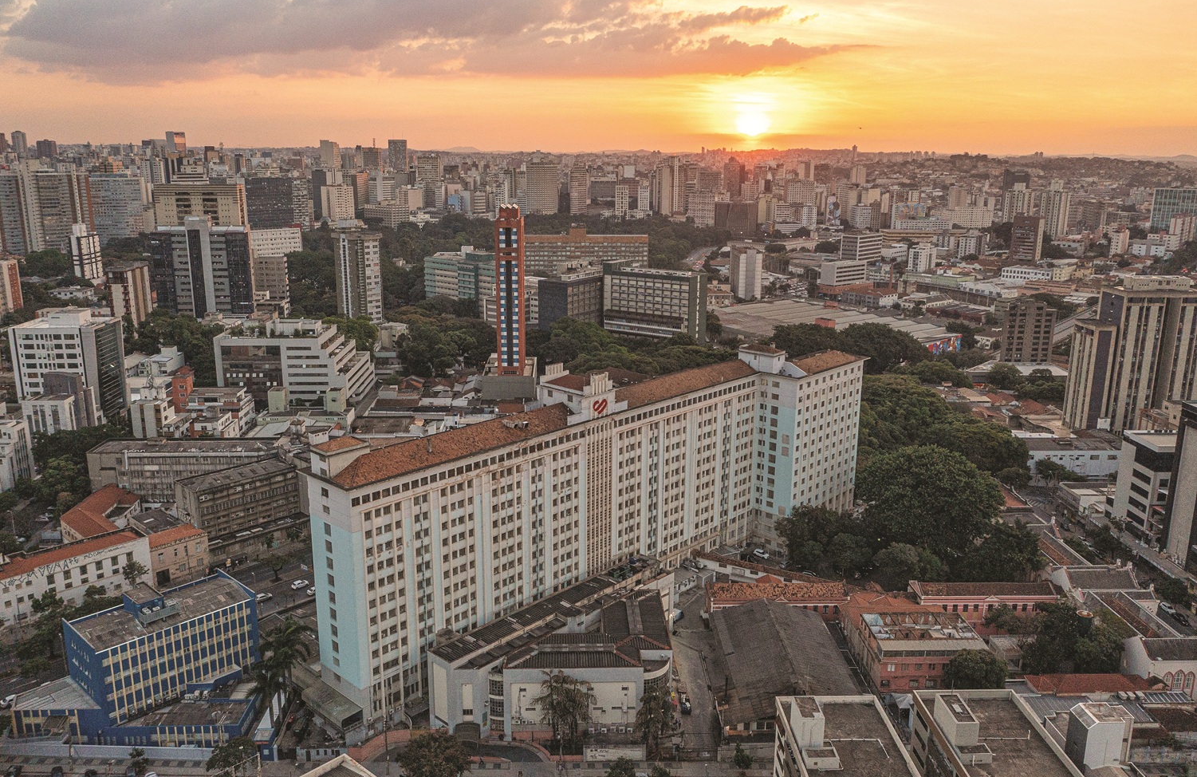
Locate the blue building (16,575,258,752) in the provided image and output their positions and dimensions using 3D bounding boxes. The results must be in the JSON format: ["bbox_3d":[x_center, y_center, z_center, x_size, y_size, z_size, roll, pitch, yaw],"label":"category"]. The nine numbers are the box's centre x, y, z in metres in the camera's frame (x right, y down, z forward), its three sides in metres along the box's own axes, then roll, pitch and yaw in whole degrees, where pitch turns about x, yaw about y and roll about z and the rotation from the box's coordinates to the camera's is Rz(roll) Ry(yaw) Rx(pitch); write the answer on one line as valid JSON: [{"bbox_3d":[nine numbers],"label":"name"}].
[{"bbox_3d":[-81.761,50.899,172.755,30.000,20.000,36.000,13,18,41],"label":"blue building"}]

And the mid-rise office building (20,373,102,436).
[{"bbox_3d":[-169.271,7.571,293.656,16.500,22.500,13.500,1,14,5],"label":"mid-rise office building"}]

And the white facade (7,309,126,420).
[{"bbox_3d":[-188.489,-8.986,332.132,30.000,35.270,21.000,-1,14,-4],"label":"white facade"}]

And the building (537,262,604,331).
[{"bbox_3d":[-12.855,-41.073,483.156,17.600,36.500,37.300,9,16,31],"label":"building"}]

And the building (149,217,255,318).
[{"bbox_3d":[-203.530,-62.570,481.720,49.000,50.250,12.000,0,14,-2],"label":"building"}]

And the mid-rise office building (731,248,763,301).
[{"bbox_3d":[110.750,-85.036,697.559,18.000,38.950,20.000,-1,14,-6],"label":"mid-rise office building"}]

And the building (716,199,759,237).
[{"bbox_3d":[195.371,-239.152,1328.424,60.000,55.480,25.000,0,14,-2],"label":"building"}]

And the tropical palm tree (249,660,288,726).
[{"bbox_3d":[-62.073,57.672,175.400,6.200,12.200,6.000,0,14,0],"label":"tropical palm tree"}]

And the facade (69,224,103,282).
[{"bbox_3d":[-346.890,-91.800,628.460,8.000,37.060,20.500,0,14,-1],"label":"facade"}]

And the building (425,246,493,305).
[{"bbox_3d":[-78.540,-65.540,572.320,71.000,36.810,18.000,14,19,43],"label":"building"}]

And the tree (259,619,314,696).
[{"bbox_3d":[-57.924,50.465,173.040,8.300,18.000,8.300,0,14,-2],"label":"tree"}]

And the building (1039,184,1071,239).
[{"bbox_3d":[462.829,-179.110,946.581,19.000,59.061,18.000,-9,17,-34],"label":"building"}]

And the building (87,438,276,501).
[{"bbox_3d":[-121.034,24.266,275.847,52.000,15.250,14.000,0,14,-2],"label":"building"}]

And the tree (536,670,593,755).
[{"bbox_3d":[-6.180,58.778,167.693,9.500,14.200,8.000,0,14,0],"label":"tree"}]

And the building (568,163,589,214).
[{"bbox_3d":[-29.525,-293.202,1379.240,24.500,77.156,22.000,3,14,12],"label":"building"}]

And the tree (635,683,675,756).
[{"bbox_3d":[10.130,59.950,168.770,6.800,12.900,6.800,0,14,0],"label":"tree"}]

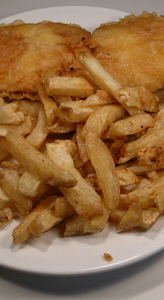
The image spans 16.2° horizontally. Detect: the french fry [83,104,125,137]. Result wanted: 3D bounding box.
[{"bbox_3d":[0.019,-0.022,0.461,0.033,0.012,0.013,-33,60,-29],"label":"french fry"}]

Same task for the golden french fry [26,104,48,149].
[{"bbox_3d":[-0.037,-0.020,0.471,0.012,0.011,0.036,7,59,6],"label":"golden french fry"}]

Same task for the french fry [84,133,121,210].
[{"bbox_3d":[0.015,0.015,0.430,0.016,0.013,0.059,-10,64,-6],"label":"french fry"}]

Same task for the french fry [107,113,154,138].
[{"bbox_3d":[0.040,-0.020,0.462,0.035,0.011,0.012,-15,56,-2],"label":"french fry"}]

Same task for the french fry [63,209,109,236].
[{"bbox_3d":[0.003,0.054,0.426,0.031,0.014,0.014,-10,56,0],"label":"french fry"}]

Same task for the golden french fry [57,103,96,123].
[{"bbox_3d":[-0.004,-0.031,0.470,0.033,0.012,0.013,-4,56,3],"label":"golden french fry"}]

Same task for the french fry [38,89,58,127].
[{"bbox_3d":[-0.027,-0.035,0.470,0.011,0.010,0.032,-11,74,-7],"label":"french fry"}]

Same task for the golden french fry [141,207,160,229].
[{"bbox_3d":[0.051,0.050,0.427,0.017,0.012,0.012,-35,62,-21],"label":"golden french fry"}]

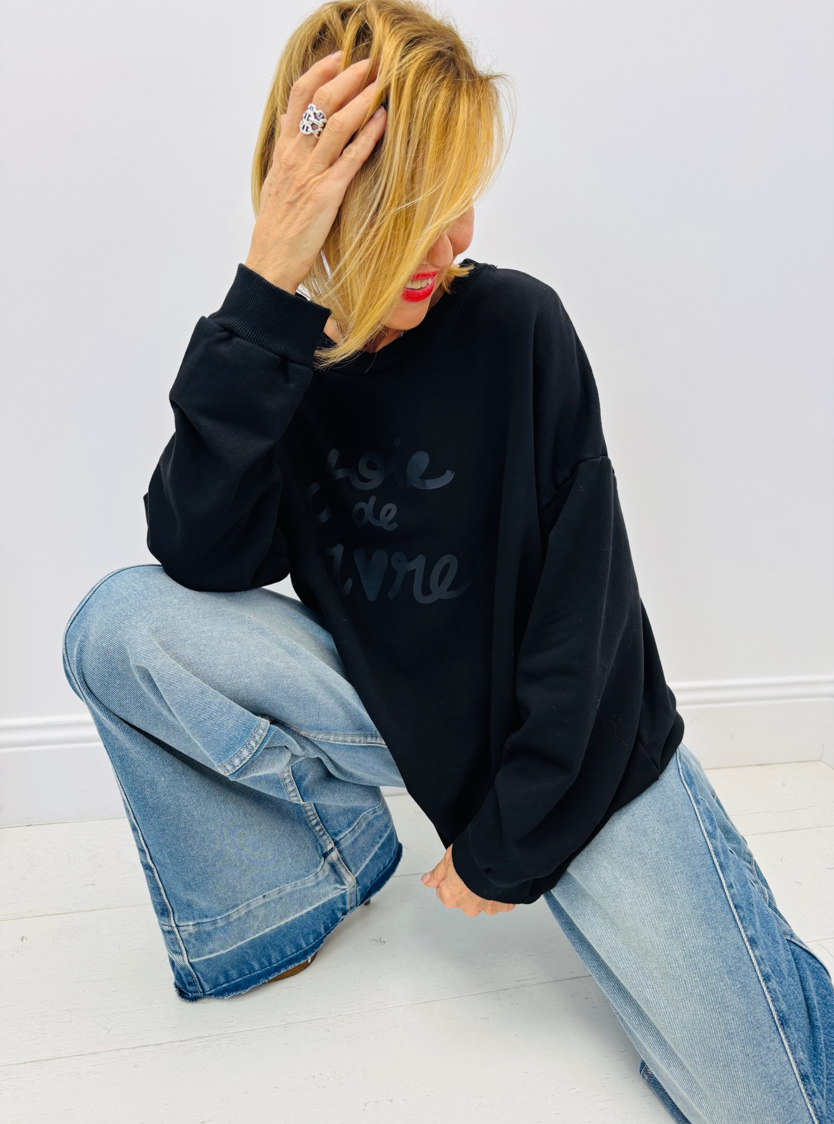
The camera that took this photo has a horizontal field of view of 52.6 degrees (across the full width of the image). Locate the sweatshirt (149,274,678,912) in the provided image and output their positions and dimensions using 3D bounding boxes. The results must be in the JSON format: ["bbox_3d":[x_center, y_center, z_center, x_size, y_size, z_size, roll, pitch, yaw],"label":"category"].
[{"bbox_3d":[0.010,0.000,0.945,0.480,0.680,0.470,3,21,36],"label":"sweatshirt"}]

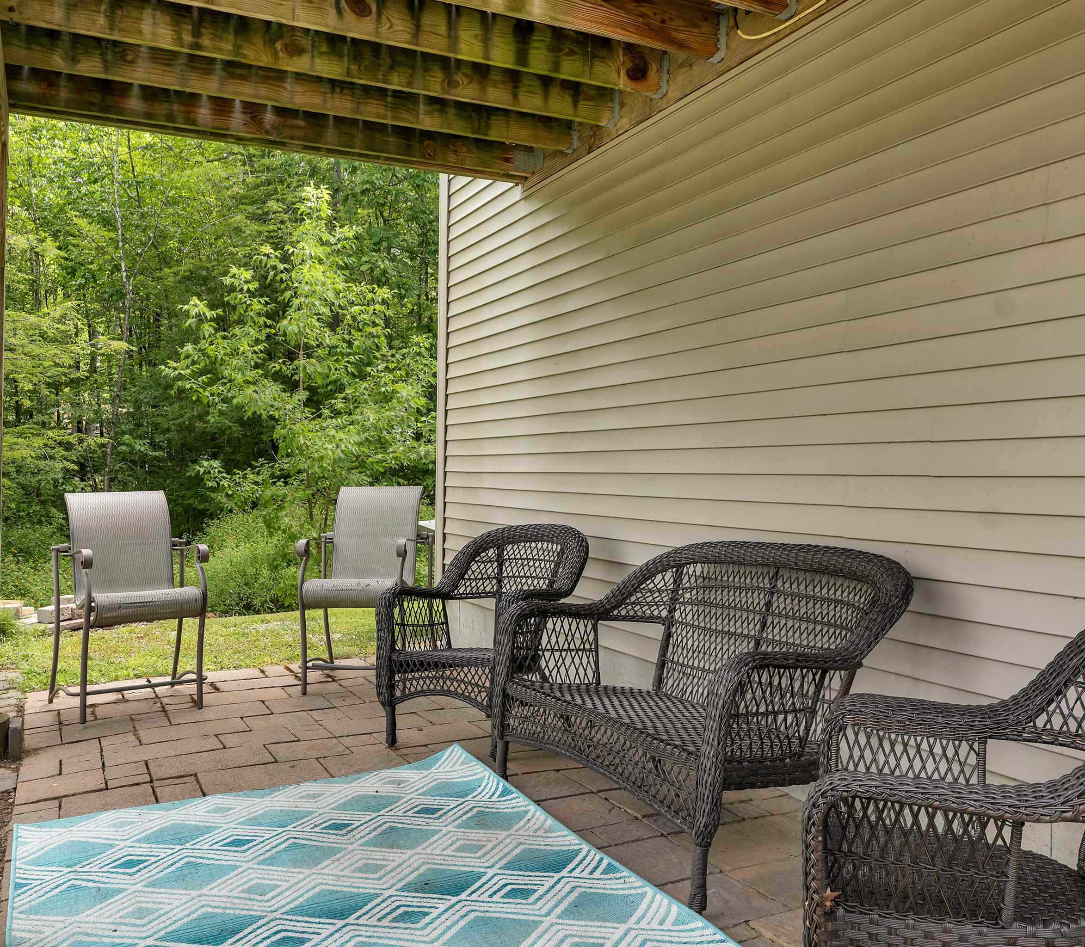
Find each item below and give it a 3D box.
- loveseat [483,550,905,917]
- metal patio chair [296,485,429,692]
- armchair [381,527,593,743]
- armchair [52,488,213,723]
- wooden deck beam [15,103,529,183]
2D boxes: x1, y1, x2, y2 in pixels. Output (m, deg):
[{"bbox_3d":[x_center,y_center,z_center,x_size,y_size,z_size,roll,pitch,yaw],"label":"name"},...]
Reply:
[{"bbox_3d":[0.438,0.692,3.184,0.799,0.915,1.337,1,0,-27],"label":"loveseat"},{"bbox_3d":[-0.948,0.613,5.115,0.623,1.045,0.663,1,0,3],"label":"metal patio chair"},{"bbox_3d":[-0.257,0.685,4.176,0.683,0.909,0.804,1,0,25],"label":"armchair"},{"bbox_3d":[-2.026,0.602,4.623,0.623,1.045,0.663,1,0,-38],"label":"armchair"},{"bbox_3d":[-1.258,-1.672,4.588,2.613,0.201,0.045,-1,1,-27],"label":"wooden deck beam"}]

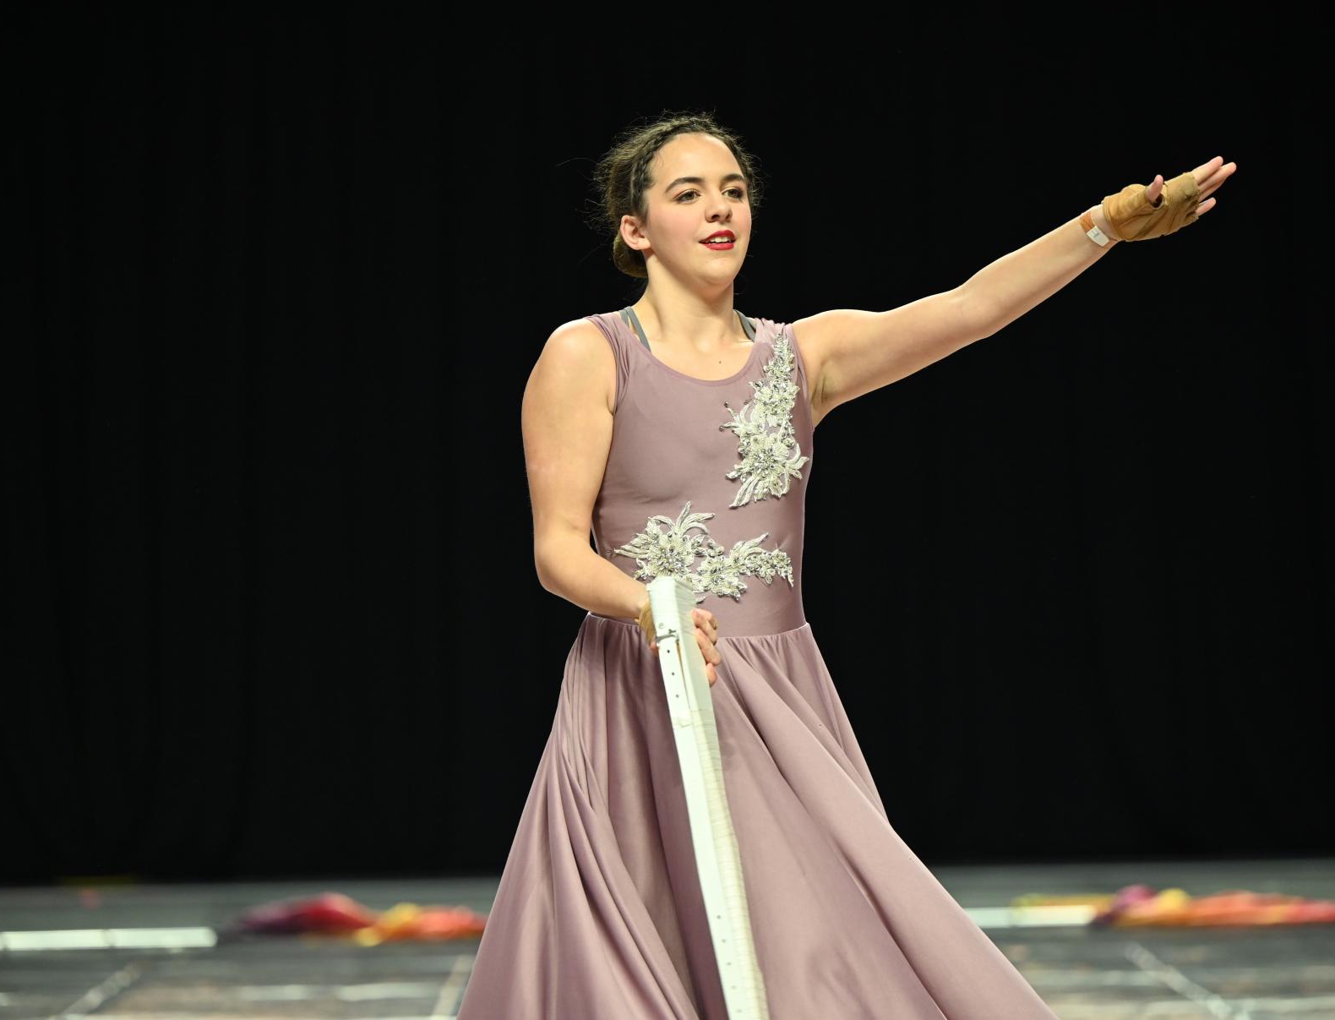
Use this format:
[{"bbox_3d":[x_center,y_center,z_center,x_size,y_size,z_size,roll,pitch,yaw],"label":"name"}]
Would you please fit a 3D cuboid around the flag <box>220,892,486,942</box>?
[{"bbox_3d":[-0.856,1.151,16.200,0.820,0.130,0.360,-1,-1,0],"label":"flag"}]

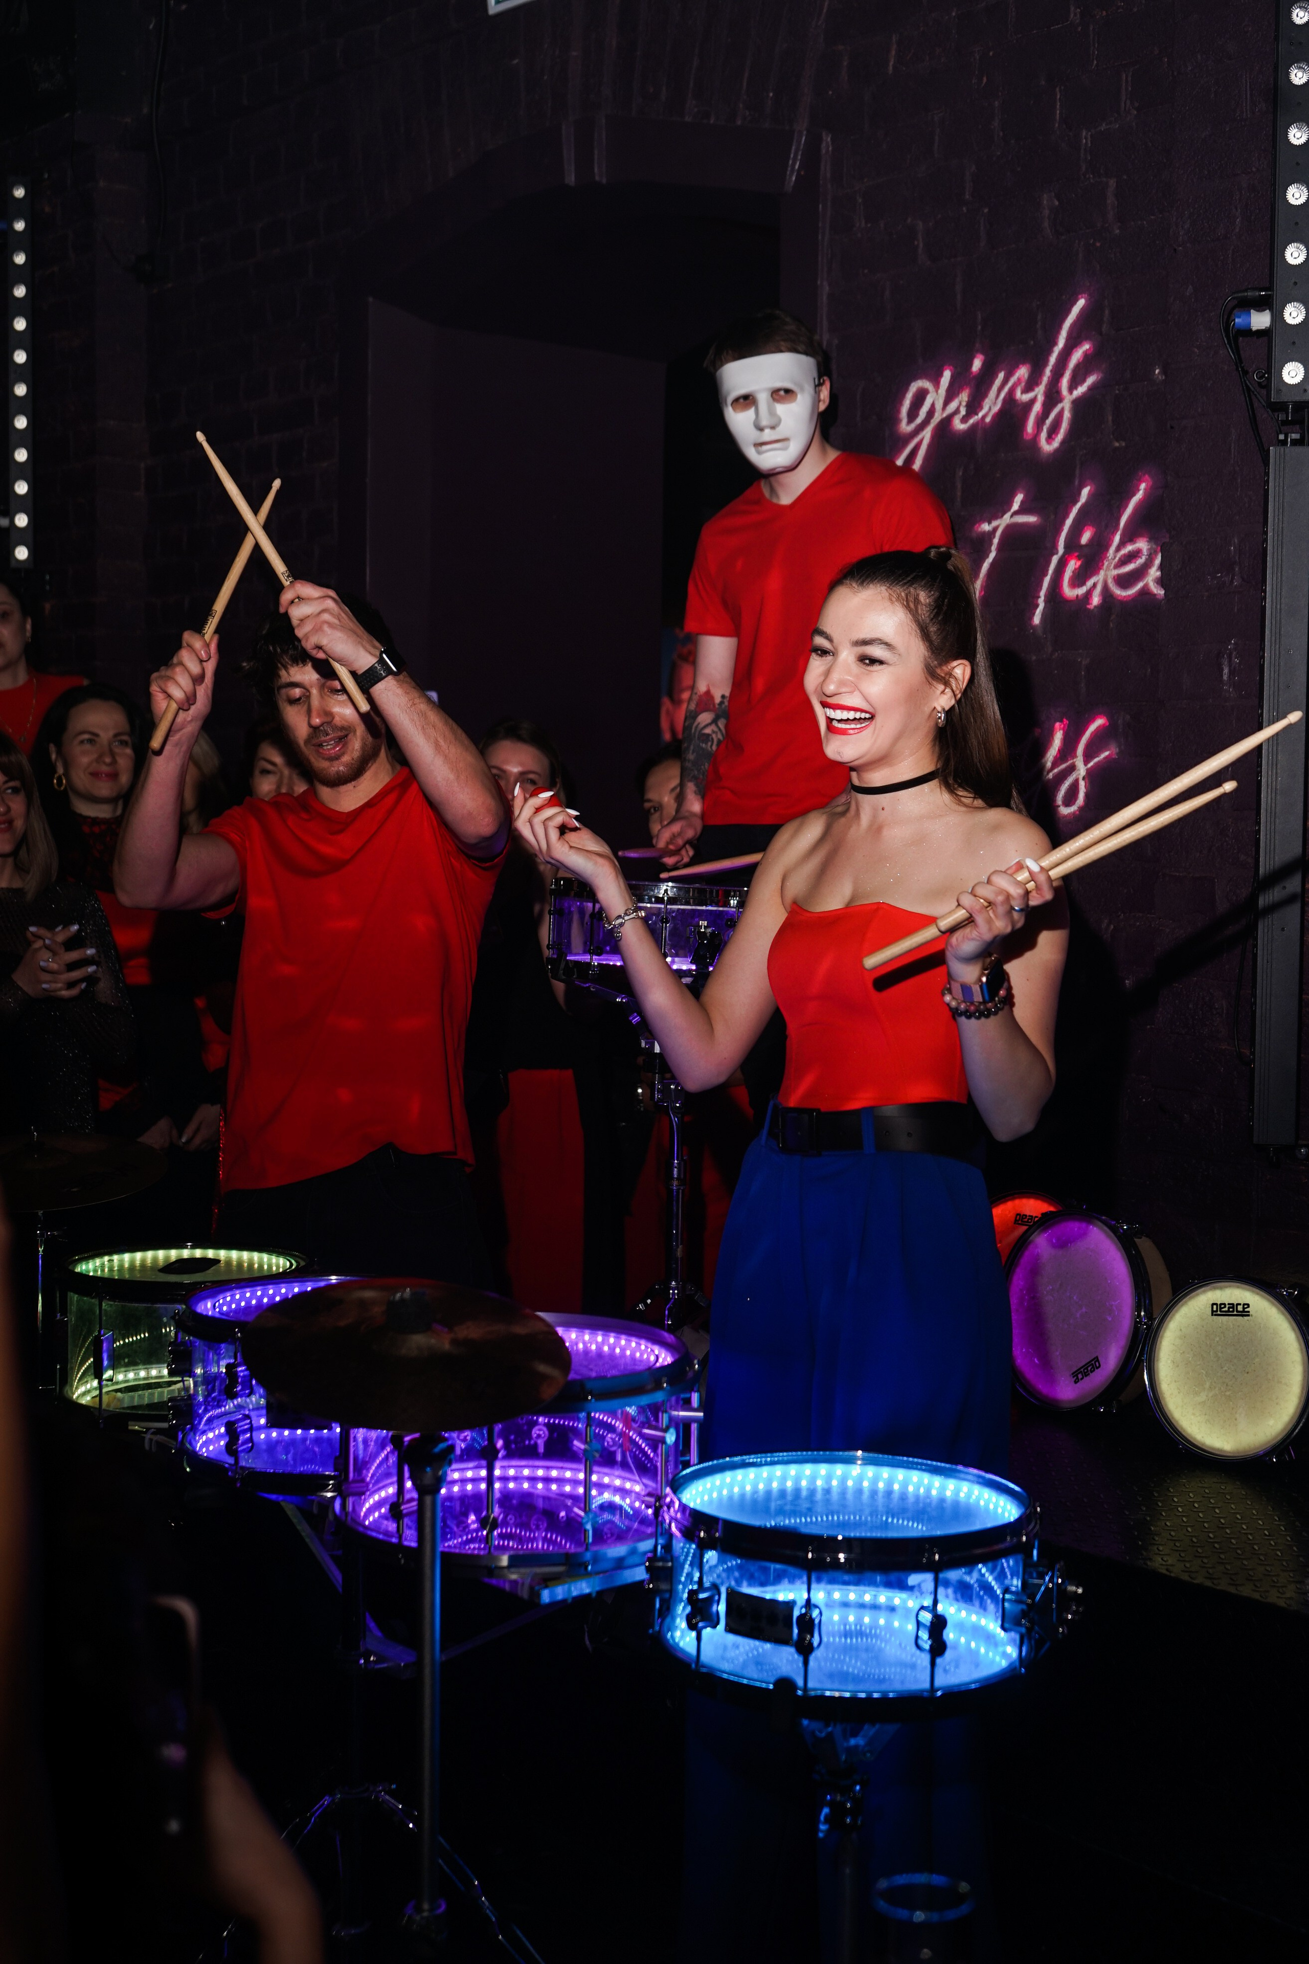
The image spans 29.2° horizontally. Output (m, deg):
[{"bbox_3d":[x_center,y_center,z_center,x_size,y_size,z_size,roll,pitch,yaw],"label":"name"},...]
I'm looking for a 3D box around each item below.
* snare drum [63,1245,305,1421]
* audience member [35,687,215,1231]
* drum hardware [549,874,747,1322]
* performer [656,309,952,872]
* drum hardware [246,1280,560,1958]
[{"bbox_3d":[-0.616,0.466,3.306,0.330,0.190,0.330,0,4,-9],"label":"snare drum"},{"bbox_3d":[-0.978,0.232,4.700,0.460,1.572,0.320,-1,4,-18],"label":"audience member"},{"bbox_3d":[0.022,0.260,3.920,0.420,0.866,0.420,1,4,0],"label":"drum hardware"},{"bbox_3d":[0.228,-0.235,4.207,0.520,1.820,0.400,2,4,27],"label":"performer"},{"bbox_3d":[-0.235,0.733,2.460,0.430,0.876,0.430,1,4,0],"label":"drum hardware"}]

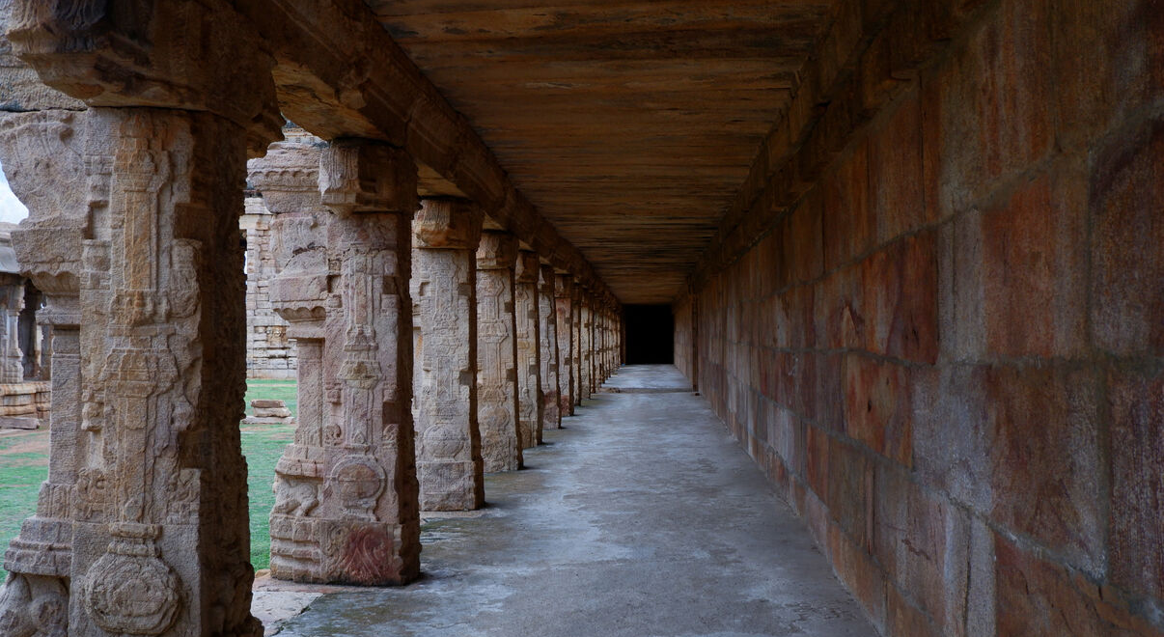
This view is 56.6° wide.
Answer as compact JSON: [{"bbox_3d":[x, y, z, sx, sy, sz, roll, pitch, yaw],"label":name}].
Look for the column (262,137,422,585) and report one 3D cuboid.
[{"bbox_3d":[-1.519,0.283,6.997,0.870,2.720,0.550,0,-1,4],"label":"column"}]

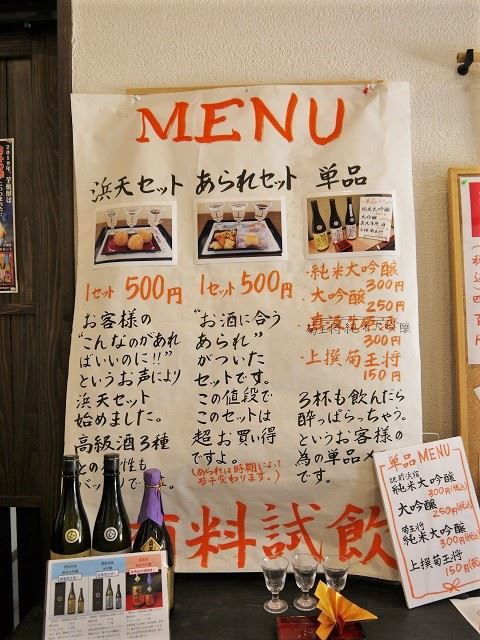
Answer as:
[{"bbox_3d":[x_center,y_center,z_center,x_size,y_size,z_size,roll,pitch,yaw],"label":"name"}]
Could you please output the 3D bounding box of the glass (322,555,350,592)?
[{"bbox_3d":[0.192,0.516,1.025,0.053,0.089,0.053,-1,0,0],"label":"glass"}]

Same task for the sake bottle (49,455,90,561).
[{"bbox_3d":[-0.325,0.415,0.997,0.077,0.303,0.077,-1,0,-21],"label":"sake bottle"}]

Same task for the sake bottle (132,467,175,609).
[{"bbox_3d":[-0.167,0.427,1.000,0.080,0.278,0.080,-1,0,-3],"label":"sake bottle"}]

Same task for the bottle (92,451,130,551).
[{"bbox_3d":[-0.246,0.414,0.995,0.077,0.303,0.077,-1,0,-14],"label":"bottle"}]

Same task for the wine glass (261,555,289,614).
[{"bbox_3d":[0.071,0.517,1.013,0.053,0.089,0.053,-1,0,0],"label":"wine glass"}]

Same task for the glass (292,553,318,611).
[{"bbox_3d":[0.130,0.517,1.025,0.053,0.089,0.053,-1,0,0],"label":"glass"}]

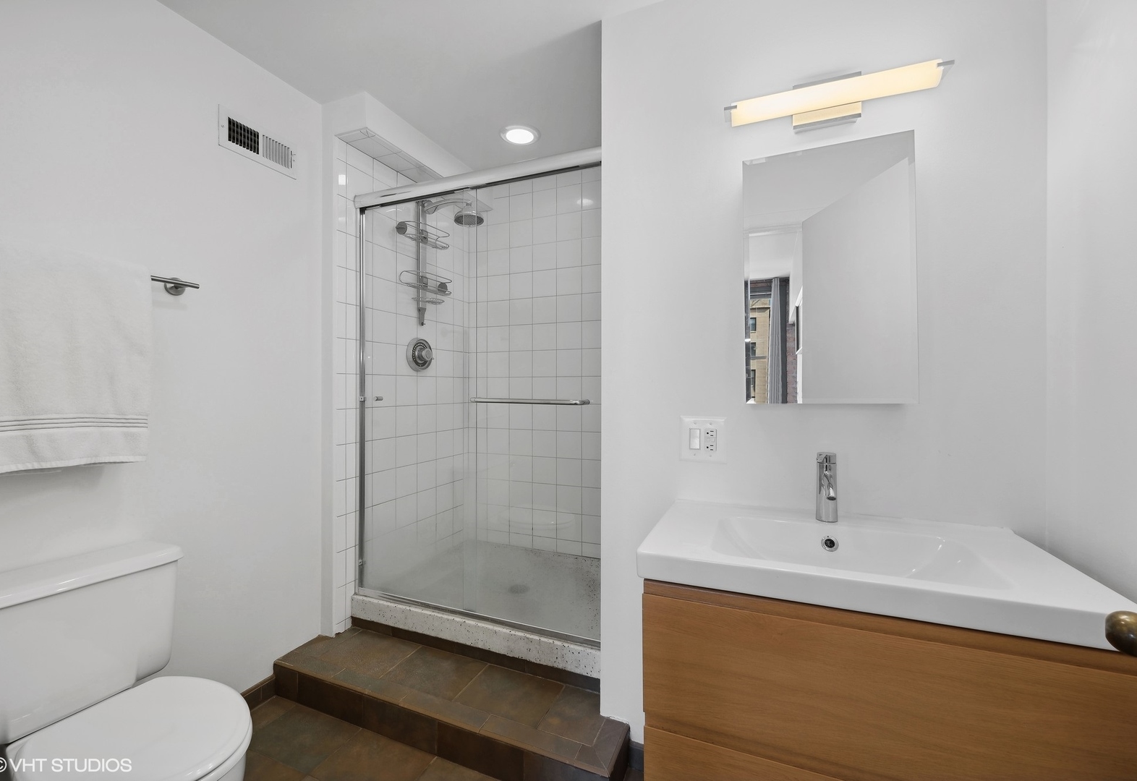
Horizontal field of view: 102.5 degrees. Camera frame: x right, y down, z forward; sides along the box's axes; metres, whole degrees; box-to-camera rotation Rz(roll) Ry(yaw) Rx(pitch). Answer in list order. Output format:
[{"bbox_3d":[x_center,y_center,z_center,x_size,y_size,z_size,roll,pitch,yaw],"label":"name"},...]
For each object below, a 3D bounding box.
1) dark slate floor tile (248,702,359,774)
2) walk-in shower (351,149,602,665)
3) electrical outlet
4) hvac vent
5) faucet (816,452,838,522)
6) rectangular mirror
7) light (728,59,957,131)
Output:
[{"bbox_3d":[-0.933,1.216,1.597,0.328,0.012,0.215,0,0,22],"label":"dark slate floor tile"},{"bbox_3d":[-0.243,0.067,2.249,1.219,1.903,0.913,0,0,22],"label":"walk-in shower"},{"bbox_3d":[0.410,0.151,1.391,0.140,0.140,0.010,0,0,22],"label":"electrical outlet"},{"bbox_3d":[-1.179,-0.947,1.756,0.015,0.147,0.300,0,0,22],"label":"hvac vent"},{"bbox_3d":[0.676,0.255,1.184,0.057,0.175,0.124,0,0,22],"label":"faucet"},{"bbox_3d":[0.706,-0.317,1.257,0.412,0.704,0.030,0,0,22],"label":"rectangular mirror"},{"bbox_3d":[0.697,-0.792,1.227,0.520,0.125,0.097,0,0,22],"label":"light"}]

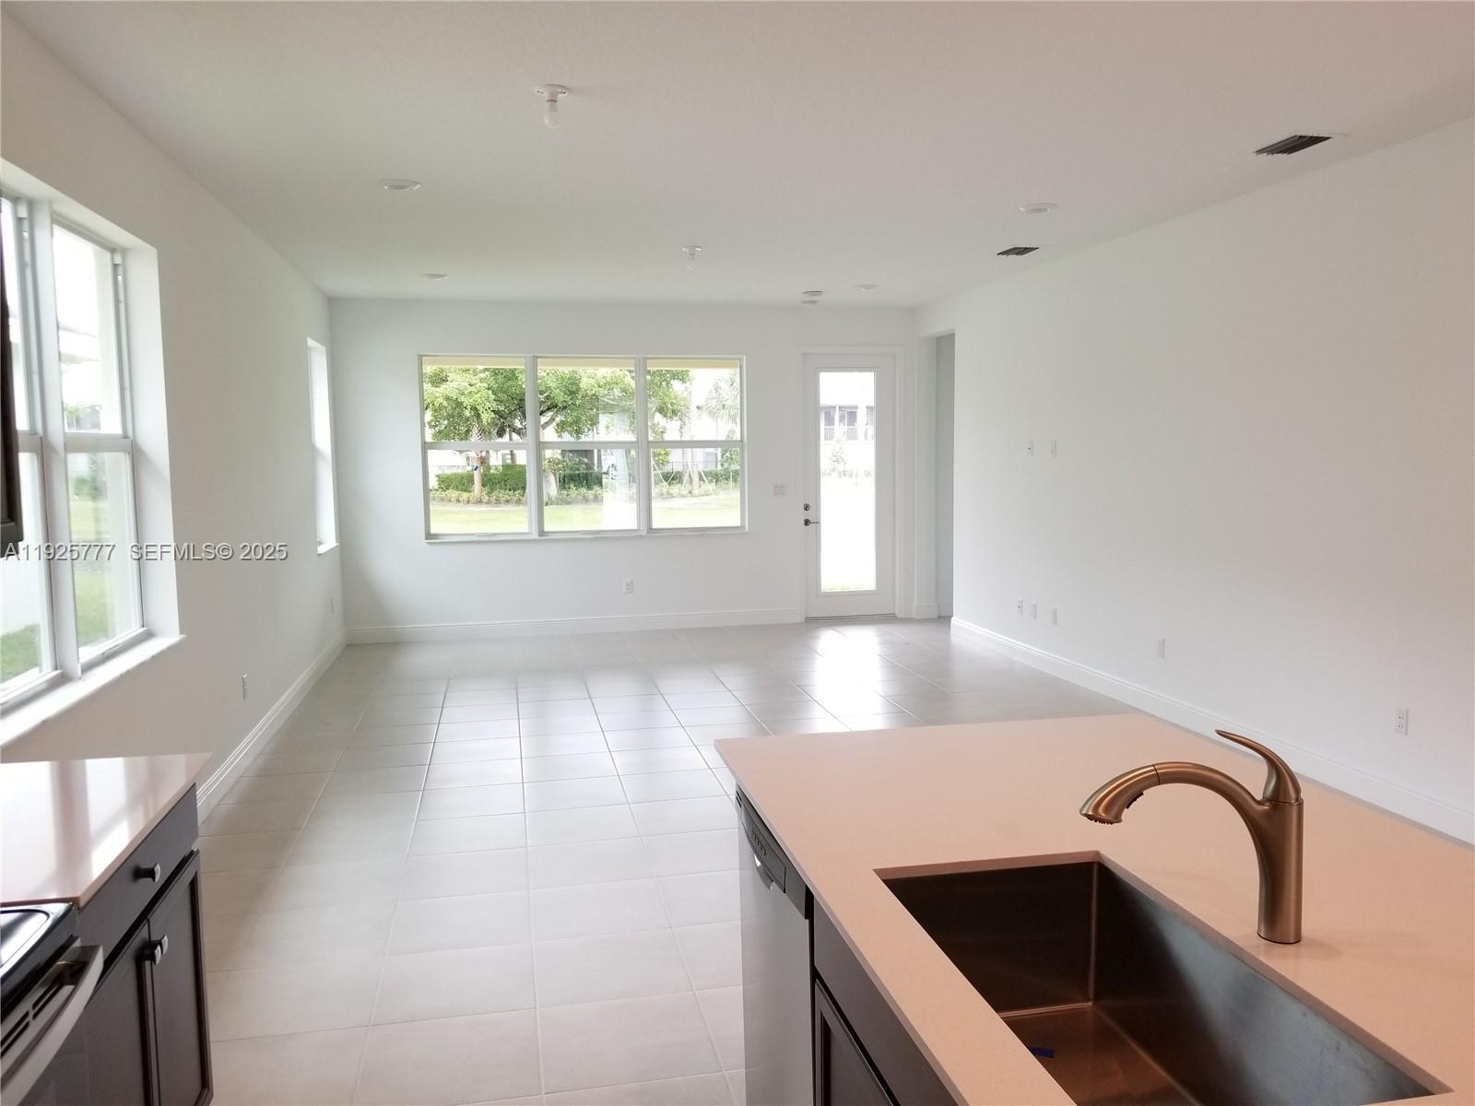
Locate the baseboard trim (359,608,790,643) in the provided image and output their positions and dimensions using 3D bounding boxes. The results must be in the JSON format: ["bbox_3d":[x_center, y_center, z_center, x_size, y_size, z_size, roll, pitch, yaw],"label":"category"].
[{"bbox_3d":[-1.361,0.644,9.770,3.970,0.135,0.018,-2,6,-12],"label":"baseboard trim"}]

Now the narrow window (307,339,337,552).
[{"bbox_3d":[-3.211,-0.801,8.431,0.120,1.560,0.850,-2,6,-12],"label":"narrow window"}]

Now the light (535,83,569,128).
[{"bbox_3d":[-0.646,-1.552,3.875,0.120,0.140,0.120,-2,6,-12],"label":"light"}]

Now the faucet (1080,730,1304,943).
[{"bbox_3d":[0.648,0.404,1.575,0.325,0.306,0.062,-1,5,-3],"label":"faucet"}]

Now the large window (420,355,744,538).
[{"bbox_3d":[-1.291,-0.928,9.689,2.780,1.570,0.110,-2,6,-12],"label":"large window"}]

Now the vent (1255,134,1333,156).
[{"bbox_3d":[2.358,-1.726,4.702,0.210,0.025,0.300,-2,6,-12],"label":"vent"}]

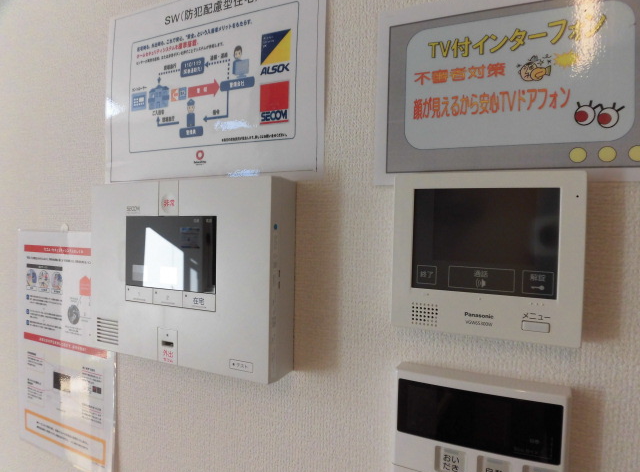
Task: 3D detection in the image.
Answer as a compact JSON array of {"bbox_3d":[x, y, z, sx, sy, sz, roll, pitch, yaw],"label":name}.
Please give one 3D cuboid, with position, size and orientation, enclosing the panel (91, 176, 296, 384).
[{"bbox_3d":[-0.142,0.037,0.472,0.240,0.187,0.045,2,1,26],"label":"panel"}]

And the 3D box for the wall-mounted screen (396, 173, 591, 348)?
[{"bbox_3d":[0.128,0.015,0.350,0.137,0.125,0.023,2,1,26],"label":"wall-mounted screen"}]

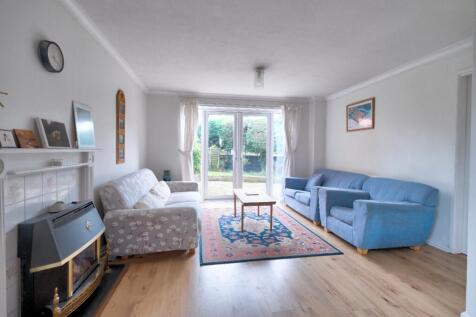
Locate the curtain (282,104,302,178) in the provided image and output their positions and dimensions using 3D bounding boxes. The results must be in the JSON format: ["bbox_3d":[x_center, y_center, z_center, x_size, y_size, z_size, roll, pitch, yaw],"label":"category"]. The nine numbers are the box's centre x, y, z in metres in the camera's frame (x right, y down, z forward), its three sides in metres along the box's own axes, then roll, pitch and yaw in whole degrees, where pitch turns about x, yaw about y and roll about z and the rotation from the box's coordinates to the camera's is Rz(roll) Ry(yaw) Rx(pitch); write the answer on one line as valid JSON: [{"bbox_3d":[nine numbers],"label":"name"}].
[{"bbox_3d":[1.313,-0.178,5.046,0.520,2.237,0.147,0,2,-10],"label":"curtain"}]

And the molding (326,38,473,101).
[{"bbox_3d":[2.199,-1.299,3.468,0.102,0.102,2.588,0,2,-10],"label":"molding"}]

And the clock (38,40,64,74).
[{"bbox_3d":[-1.400,-0.766,1.601,0.055,0.210,0.210,0,2,-10],"label":"clock"}]

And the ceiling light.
[{"bbox_3d":[0.327,-1.213,3.165,0.152,0.311,0.153,0,2,-10],"label":"ceiling light"}]

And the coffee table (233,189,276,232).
[{"bbox_3d":[0.214,0.804,3.321,0.497,0.435,0.904,0,2,-10],"label":"coffee table"}]

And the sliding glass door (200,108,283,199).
[{"bbox_3d":[0.115,-0.103,5.001,1.989,2.113,0.102,0,2,-10],"label":"sliding glass door"}]

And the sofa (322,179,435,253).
[{"bbox_3d":[1.756,0.684,2.778,1.051,0.740,0.893,0,2,-10],"label":"sofa"}]

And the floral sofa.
[{"bbox_3d":[-1.090,0.613,3.109,1.062,0.808,1.853,0,2,-10],"label":"floral sofa"}]

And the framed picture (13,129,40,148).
[{"bbox_3d":[-1.320,-0.121,1.323,0.020,0.115,0.152,-14,4,-10],"label":"framed picture"}]

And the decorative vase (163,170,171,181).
[{"bbox_3d":[-1.442,0.364,4.277,0.158,0.226,0.158,0,2,-10],"label":"decorative vase"}]

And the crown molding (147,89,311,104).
[{"bbox_3d":[-0.075,-1.408,4.840,3.831,0.096,0.102,0,2,-10],"label":"crown molding"}]

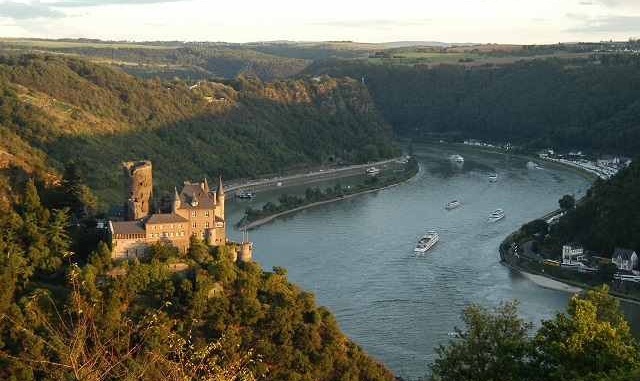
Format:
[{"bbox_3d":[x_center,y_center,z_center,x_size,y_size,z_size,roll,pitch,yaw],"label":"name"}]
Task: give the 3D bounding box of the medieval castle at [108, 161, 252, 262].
[{"bbox_3d":[-55.000,7.980,398.610,51.000,34.000,32.000,-2,8,-17],"label":"medieval castle"}]

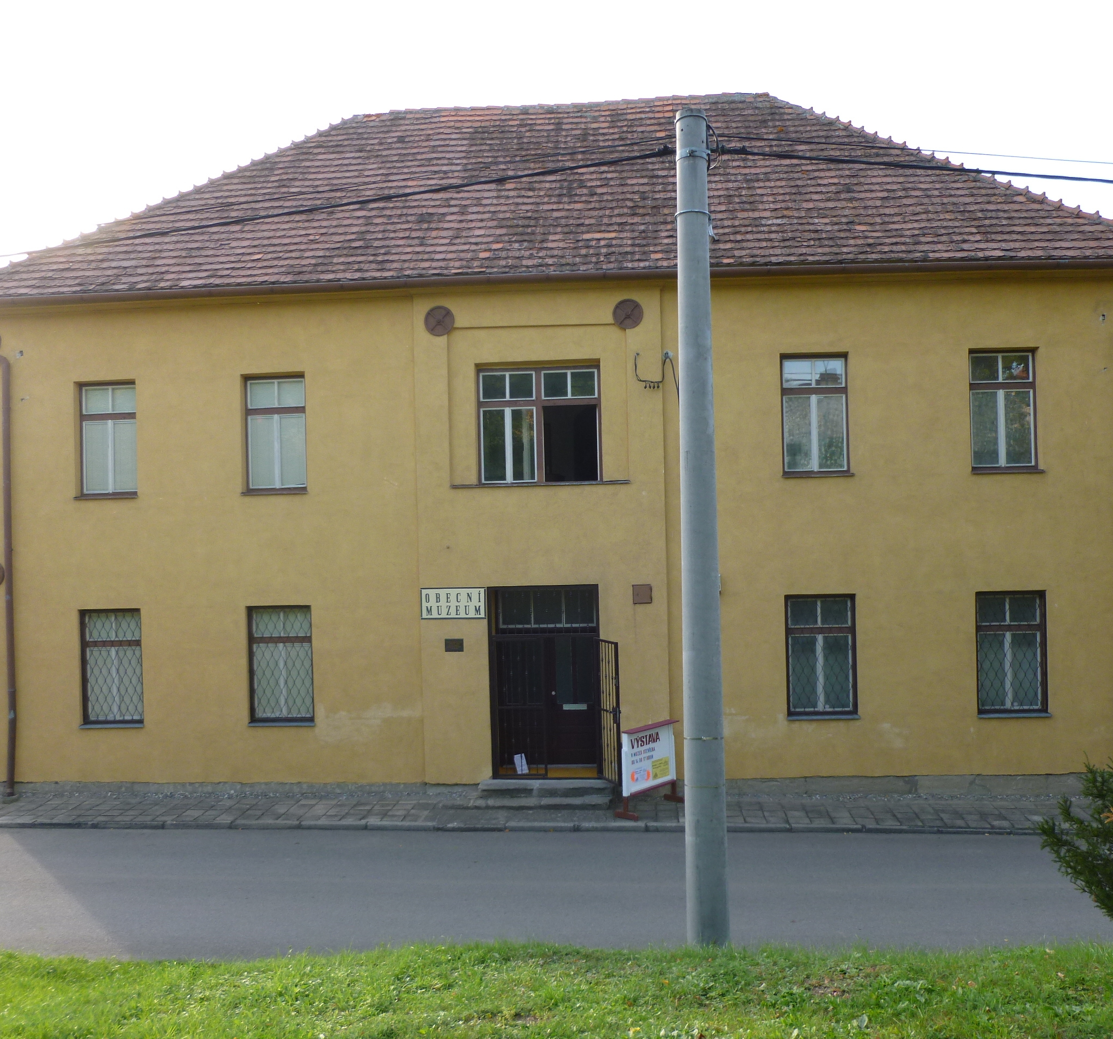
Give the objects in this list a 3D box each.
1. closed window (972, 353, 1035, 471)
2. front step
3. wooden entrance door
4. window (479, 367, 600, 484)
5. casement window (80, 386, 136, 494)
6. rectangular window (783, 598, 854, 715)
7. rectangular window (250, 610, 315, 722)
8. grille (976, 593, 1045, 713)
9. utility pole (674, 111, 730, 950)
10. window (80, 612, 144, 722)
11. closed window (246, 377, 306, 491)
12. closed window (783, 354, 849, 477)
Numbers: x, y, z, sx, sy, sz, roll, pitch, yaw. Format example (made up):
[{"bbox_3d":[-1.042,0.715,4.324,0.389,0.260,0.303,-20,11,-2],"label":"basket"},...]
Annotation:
[{"bbox_3d":[6.859,-1.681,17.227,1.030,1.860,0.140,-1,0,4],"label":"closed window"},{"bbox_3d":[-0.245,4.188,17.078,2.170,0.260,0.930,-1,0,4],"label":"front step"},{"bbox_3d":[-0.112,2.555,18.372,1.740,2.960,0.150,-1,0,4],"label":"wooden entrance door"},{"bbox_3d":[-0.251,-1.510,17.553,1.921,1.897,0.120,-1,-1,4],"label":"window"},{"bbox_3d":[-7.150,-1.312,18.073,1.012,1.802,0.120,-1,-1,4],"label":"casement window"},{"bbox_3d":[4.090,2.085,17.275,1.070,1.850,0.060,-1,0,4],"label":"rectangular window"},{"bbox_3d":[-4.311,2.267,17.704,1.029,1.819,0.120,-1,-1,4],"label":"rectangular window"},{"bbox_3d":[6.931,2.012,17.057,1.050,1.850,0.060,-1,0,4],"label":"grille"},{"bbox_3d":[1.239,0.055,9.652,0.360,7.226,0.360,-1,-1,4],"label":"utility pole"},{"bbox_3d":[-7.043,2.332,17.818,1.000,1.820,0.060,-1,-1,4],"label":"window"},{"bbox_3d":[-4.433,-1.391,17.900,1.023,1.849,0.120,-1,-1,4],"label":"closed window"},{"bbox_3d":[4.023,-1.628,17.444,1.040,1.880,0.140,-1,0,4],"label":"closed window"}]

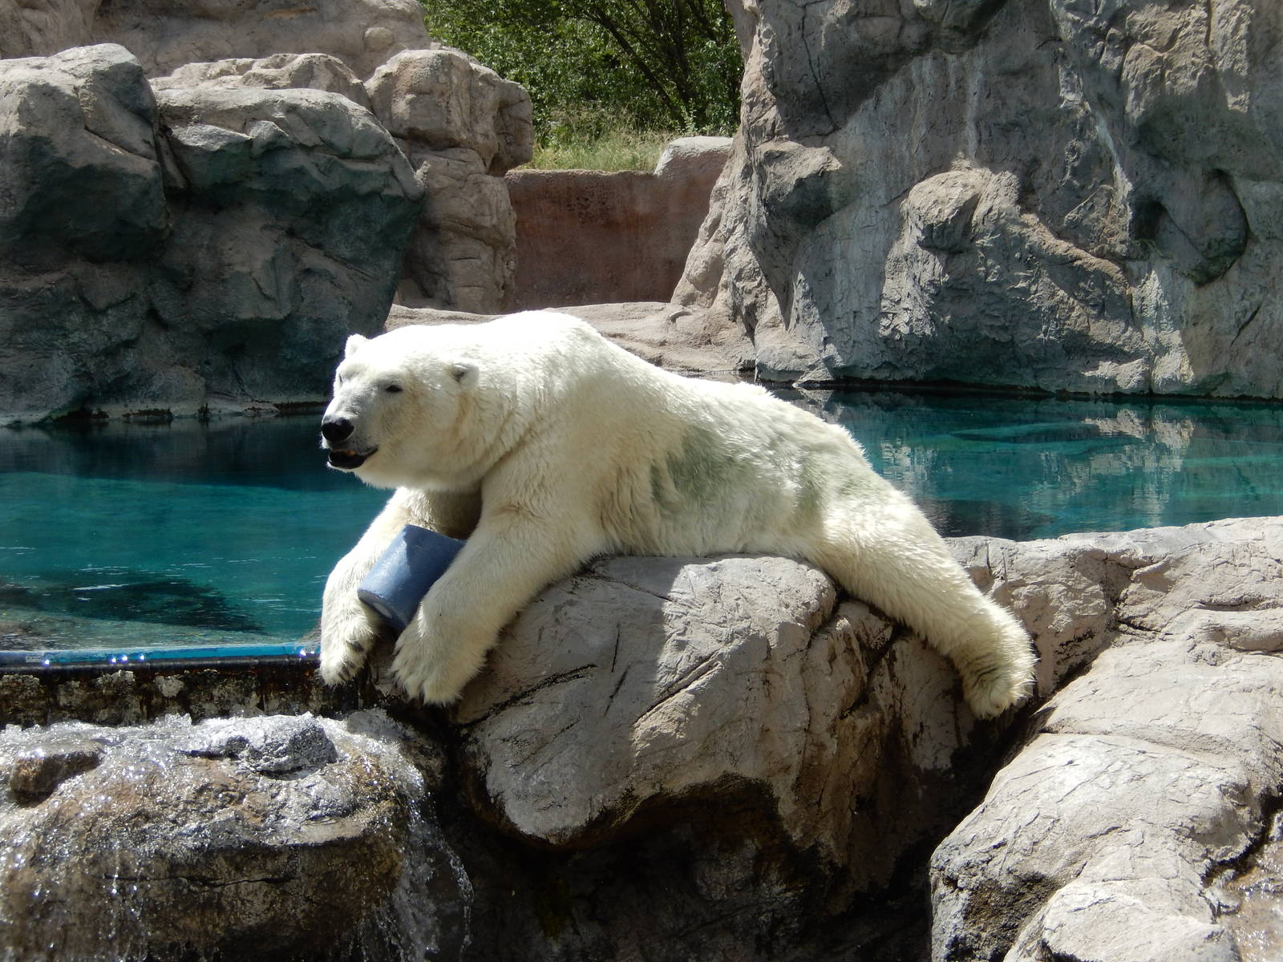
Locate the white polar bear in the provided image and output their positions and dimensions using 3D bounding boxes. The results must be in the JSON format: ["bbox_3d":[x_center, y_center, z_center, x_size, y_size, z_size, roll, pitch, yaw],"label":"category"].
[{"bbox_3d":[0.094,0.091,10.200,2.000,1.100,0.830,-3,7,-23],"label":"white polar bear"}]

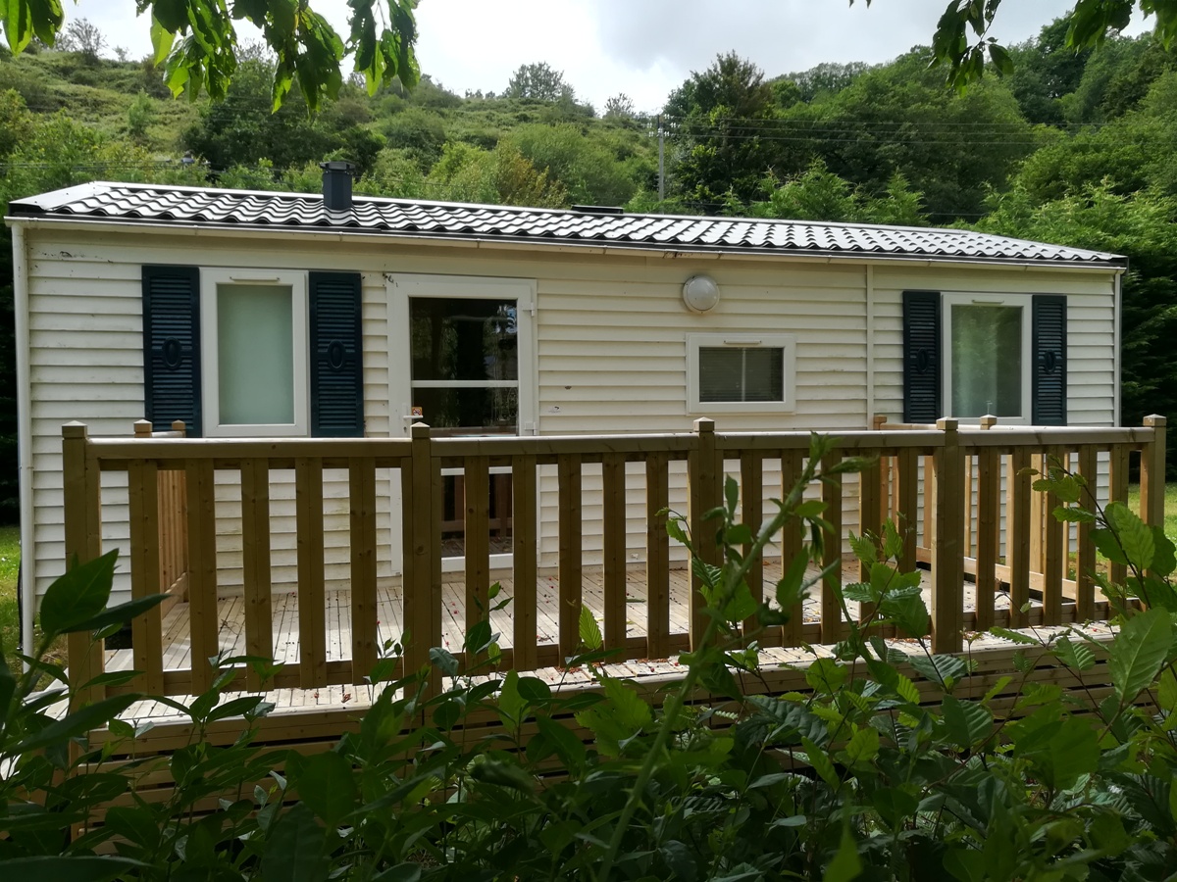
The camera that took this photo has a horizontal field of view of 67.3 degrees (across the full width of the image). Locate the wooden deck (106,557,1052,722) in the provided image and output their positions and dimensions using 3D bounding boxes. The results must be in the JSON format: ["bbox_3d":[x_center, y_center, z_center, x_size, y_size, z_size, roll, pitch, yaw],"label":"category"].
[{"bbox_3d":[0.227,1.037,4.894,4.981,0.160,2.463,-1,2,-16],"label":"wooden deck"}]

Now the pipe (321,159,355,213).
[{"bbox_3d":[-1.792,-1.822,6.330,0.244,0.361,0.244,-1,2,-16],"label":"pipe"}]

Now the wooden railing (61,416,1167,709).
[{"bbox_3d":[0.230,0.416,4.851,4.938,1.085,2.344,-1,2,-16],"label":"wooden railing"}]

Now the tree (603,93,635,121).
[{"bbox_3d":[3.215,-35.995,95.000,3.373,2.951,3.036,-1,2,-16],"label":"tree"}]

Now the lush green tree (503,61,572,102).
[{"bbox_3d":[-5.714,-40.663,100.000,7.545,4.660,6.790,-1,2,-16],"label":"lush green tree"}]

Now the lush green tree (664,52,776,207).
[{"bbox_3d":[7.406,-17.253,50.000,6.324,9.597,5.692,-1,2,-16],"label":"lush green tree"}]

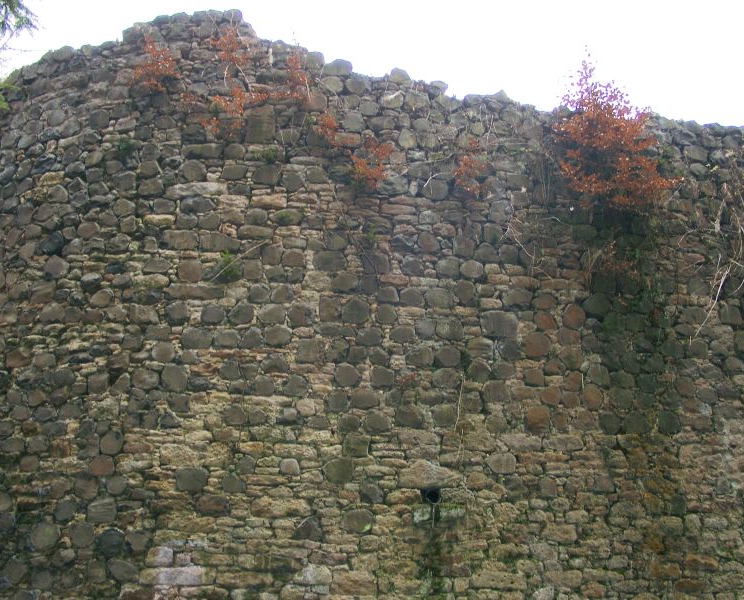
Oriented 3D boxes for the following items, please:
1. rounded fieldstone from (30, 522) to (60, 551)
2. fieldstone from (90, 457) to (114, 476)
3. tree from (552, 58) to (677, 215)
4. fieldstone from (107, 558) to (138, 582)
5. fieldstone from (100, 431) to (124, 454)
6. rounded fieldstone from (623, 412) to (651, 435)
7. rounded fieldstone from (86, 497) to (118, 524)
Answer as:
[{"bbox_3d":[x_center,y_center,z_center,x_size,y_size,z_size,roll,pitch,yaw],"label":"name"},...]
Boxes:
[{"bbox_3d":[-3.135,2.271,7.545,0.305,0.259,0.214,-4,-16,15],"label":"rounded fieldstone"},{"bbox_3d":[-2.599,1.606,7.580,0.241,0.186,0.163,-3,-16,12],"label":"fieldstone"},{"bbox_3d":[2.756,-1.866,8.969,1.250,1.735,1.100,4,-12,-17],"label":"tree"},{"bbox_3d":[-2.284,2.476,7.193,0.291,0.218,0.204,-4,-14,15],"label":"fieldstone"},{"bbox_3d":[-2.519,1.383,7.628,0.238,0.225,0.180,-3,-16,12],"label":"fieldstone"},{"bbox_3d":[2.442,1.140,7.254,0.257,0.202,0.184,0,-14,0],"label":"rounded fieldstone"},{"bbox_3d":[-2.574,1.994,7.478,0.296,0.238,0.205,-3,-16,12],"label":"rounded fieldstone"}]

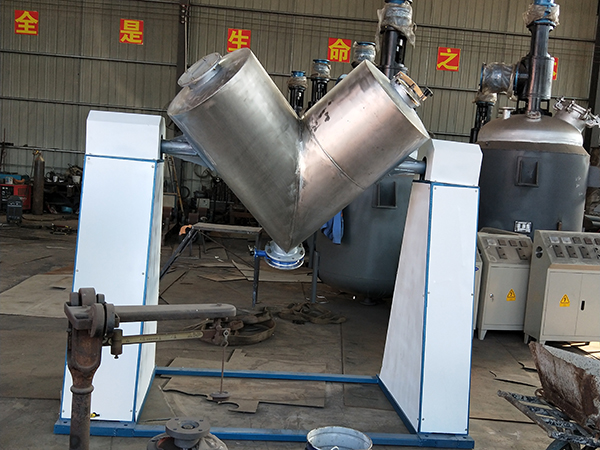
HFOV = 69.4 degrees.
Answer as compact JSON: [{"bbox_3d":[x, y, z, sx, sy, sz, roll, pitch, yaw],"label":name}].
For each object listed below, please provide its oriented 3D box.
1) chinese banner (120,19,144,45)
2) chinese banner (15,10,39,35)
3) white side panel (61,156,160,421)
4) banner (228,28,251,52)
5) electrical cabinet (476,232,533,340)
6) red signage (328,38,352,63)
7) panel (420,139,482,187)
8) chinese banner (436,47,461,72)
[{"bbox_3d":[-4.353,-5.003,11.239,0.605,0.605,0.020,4,5,-2],"label":"chinese banner"},{"bbox_3d":[-7.015,-5.185,11.138,0.605,0.605,0.020,4,5,-2],"label":"chinese banner"},{"bbox_3d":[-0.917,0.276,2.208,0.322,1.209,0.550,4,5,-8],"label":"white side panel"},{"bbox_3d":[-1.579,-4.820,11.344,0.605,0.605,0.020,4,5,-2],"label":"banner"},{"bbox_3d":[1.798,0.545,3.925,0.525,0.895,0.445,4,5,-9],"label":"electrical cabinet"},{"bbox_3d":[1.057,-4.605,11.447,0.605,0.605,0.020,4,5,-2],"label":"red signage"},{"bbox_3d":[0.767,-0.311,2.259,0.255,0.220,0.257,4,5,-7],"label":"panel"},{"bbox_3d":[3.971,-4.412,11.557,0.605,0.605,0.020,4,5,-2],"label":"chinese banner"}]

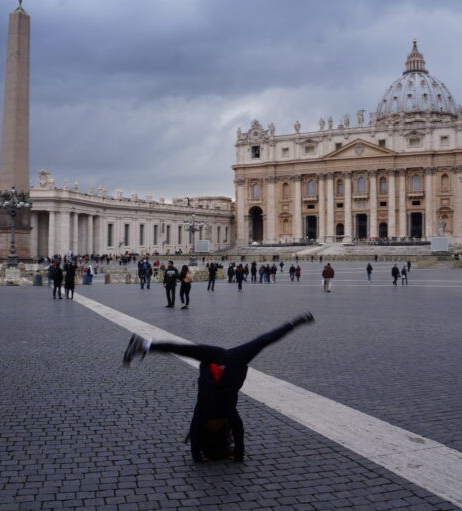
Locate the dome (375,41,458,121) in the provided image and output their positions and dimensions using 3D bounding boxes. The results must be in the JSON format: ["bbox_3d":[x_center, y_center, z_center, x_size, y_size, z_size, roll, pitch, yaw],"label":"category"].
[{"bbox_3d":[117.629,-108.752,365.000,50.500,53.500,50.500,0,-1,27],"label":"dome"}]

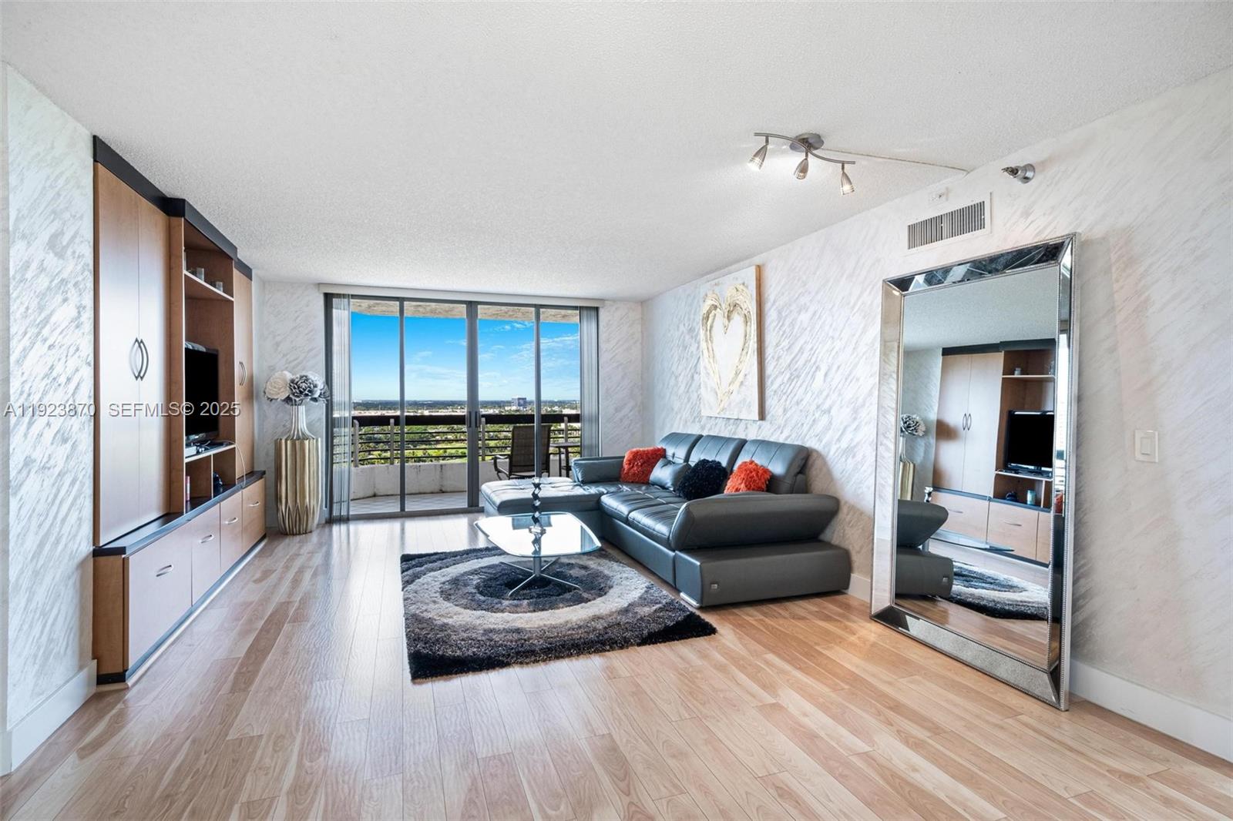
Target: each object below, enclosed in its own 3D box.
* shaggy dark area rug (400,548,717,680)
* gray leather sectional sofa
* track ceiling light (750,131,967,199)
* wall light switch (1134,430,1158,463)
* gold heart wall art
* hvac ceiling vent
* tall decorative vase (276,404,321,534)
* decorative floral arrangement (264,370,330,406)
[{"bbox_3d":[-0.565,1.157,3.862,1.578,0.039,2.127,0,1,-21],"label":"shaggy dark area rug"},{"bbox_3d":[0.032,0.686,4.779,1.882,0.941,3.009,0,1,-21],"label":"gray leather sectional sofa"},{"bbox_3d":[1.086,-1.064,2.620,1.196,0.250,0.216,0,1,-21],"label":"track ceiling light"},{"bbox_3d":[2.023,0.138,2.224,0.012,0.116,0.072,0,1,-21],"label":"wall light switch"},{"bbox_3d":[0.960,-0.538,4.970,0.047,1.209,0.907,0,1,-21],"label":"gold heart wall art"},{"bbox_3d":[1.704,-0.960,3.032,0.020,0.186,0.514,0,1,-21],"label":"hvac ceiling vent"},{"bbox_3d":[-2.992,0.547,5.466,0.421,1.191,0.421,0,1,-21],"label":"tall decorative vase"},{"bbox_3d":[-2.996,-0.215,5.454,0.578,0.343,0.490,0,1,-21],"label":"decorative floral arrangement"}]

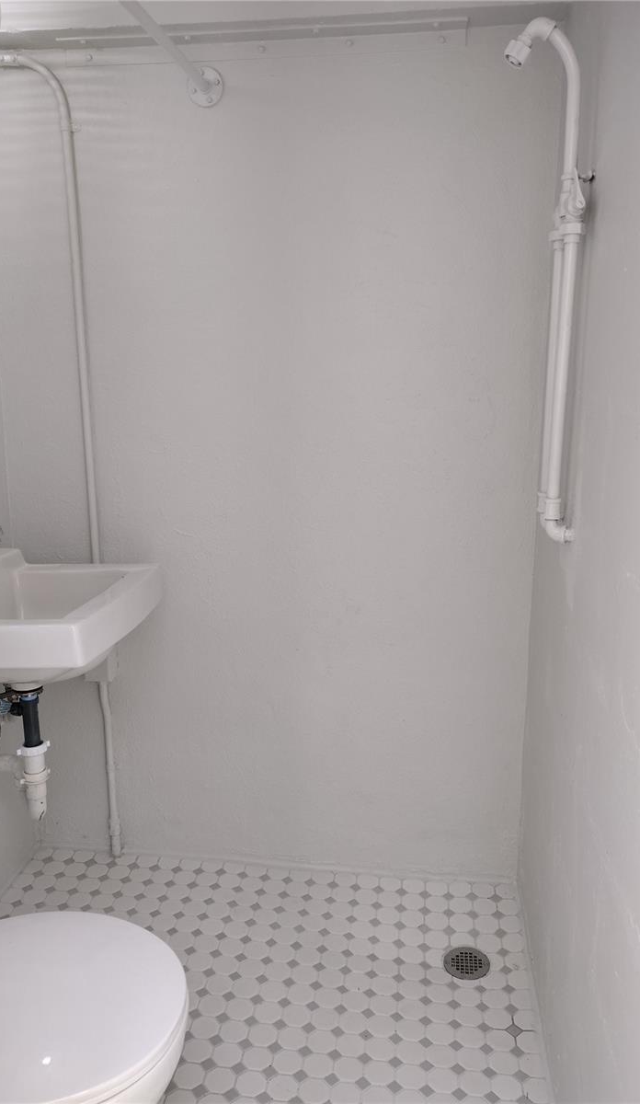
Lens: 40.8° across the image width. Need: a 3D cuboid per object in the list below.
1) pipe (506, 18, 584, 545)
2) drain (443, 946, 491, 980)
[{"bbox_3d":[0.357,-0.410,1.395,0.145,0.810,0.105,1,13,7],"label":"pipe"},{"bbox_3d":[0.325,0.912,1.901,0.104,0.010,0.104,1,13,7],"label":"drain"}]

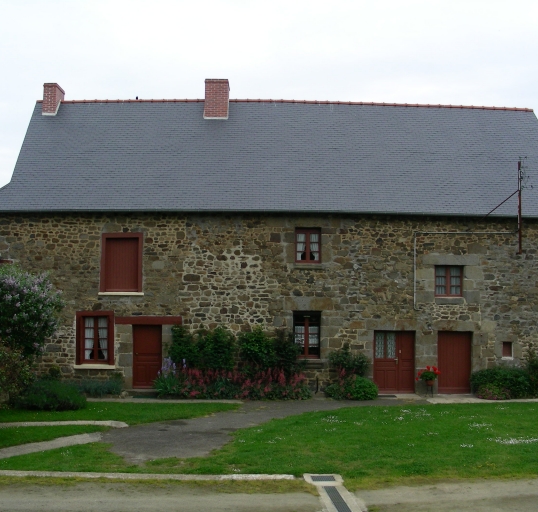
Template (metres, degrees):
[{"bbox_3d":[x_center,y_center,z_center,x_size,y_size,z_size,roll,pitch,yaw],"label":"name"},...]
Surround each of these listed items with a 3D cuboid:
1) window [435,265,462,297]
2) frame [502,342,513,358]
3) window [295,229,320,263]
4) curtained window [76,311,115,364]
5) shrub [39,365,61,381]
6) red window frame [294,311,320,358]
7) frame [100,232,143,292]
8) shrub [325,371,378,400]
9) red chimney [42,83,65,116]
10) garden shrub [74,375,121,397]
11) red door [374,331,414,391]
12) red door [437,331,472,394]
[{"bbox_3d":[5.533,0.787,23.094,0.895,0.983,0.140,1,-3,-1],"label":"window"},{"bbox_3d":[7.306,2.898,22.993,0.308,0.488,0.100,1,-3,-1],"label":"frame"},{"bbox_3d":[1.250,-0.326,23.846,0.844,1.099,0.120,1,-3,-1],"label":"window"},{"bbox_3d":[-5.254,2.479,22.762,1.147,1.613,0.180,1,-3,-1],"label":"curtained window"},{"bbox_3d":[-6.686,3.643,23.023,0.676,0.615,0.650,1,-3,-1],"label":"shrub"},{"bbox_3d":[1.220,2.503,23.729,0.855,1.521,0.130,1,-3,-1],"label":"red window frame"},{"bbox_3d":[-4.645,0.221,23.638,1.348,1.894,0.160,1,-3,-1],"label":"frame"},{"bbox_3d":[2.443,3.831,22.109,1.582,0.835,1.100,1,-3,-1],"label":"shrub"},{"bbox_3d":[-7.854,-5.562,27.314,0.490,1.180,1.050,1,-3,-1],"label":"red chimney"},{"bbox_3d":[-5.252,3.965,22.932,1.531,0.674,0.750,1,-3,-1],"label":"garden shrub"},{"bbox_3d":[3.978,3.360,23.736,1.331,1.997,0.120,1,-3,-1],"label":"red door"},{"bbox_3d":[5.900,3.380,23.770,1.117,2.000,0.120,1,-3,-1],"label":"red door"}]

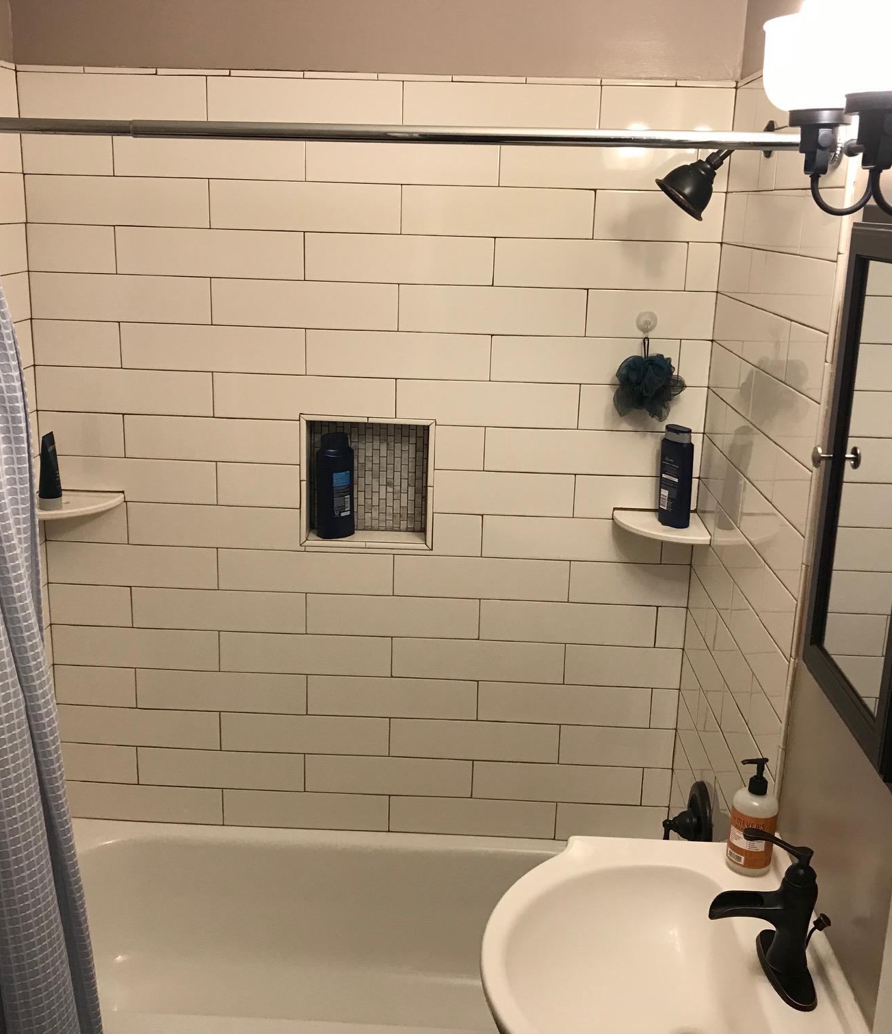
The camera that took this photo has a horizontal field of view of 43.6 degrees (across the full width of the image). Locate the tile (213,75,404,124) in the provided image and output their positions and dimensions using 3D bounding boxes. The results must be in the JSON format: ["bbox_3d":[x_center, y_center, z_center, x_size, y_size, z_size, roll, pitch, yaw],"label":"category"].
[{"bbox_3d":[-0.294,-0.859,2.329,0.406,0.100,0.010,2,15,1],"label":"tile"}]

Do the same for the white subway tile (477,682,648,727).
[{"bbox_3d":[0.278,0.446,2.656,0.406,0.100,0.010,2,15,1],"label":"white subway tile"}]

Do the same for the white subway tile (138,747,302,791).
[{"bbox_3d":[-0.550,0.613,2.727,0.407,0.101,0.010,2,15,1],"label":"white subway tile"}]

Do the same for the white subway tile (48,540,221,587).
[{"bbox_3d":[-0.728,0.110,2.600,0.402,0.101,0.010,2,15,1],"label":"white subway tile"}]

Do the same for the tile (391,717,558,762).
[{"bbox_3d":[0.071,0.537,2.683,0.406,0.100,0.009,2,15,1],"label":"tile"}]

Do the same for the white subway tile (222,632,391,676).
[{"bbox_3d":[-0.332,0.325,2.650,0.409,0.101,0.009,2,15,1],"label":"white subway tile"}]

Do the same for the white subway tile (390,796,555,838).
[{"bbox_3d":[0.065,0.734,2.732,0.406,0.100,0.009,2,15,1],"label":"white subway tile"}]

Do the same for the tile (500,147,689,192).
[{"bbox_3d":[0.315,-0.738,2.342,0.406,0.100,0.009,2,15,1],"label":"tile"}]

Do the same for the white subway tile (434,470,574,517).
[{"bbox_3d":[0.134,-0.053,2.523,0.319,0.100,0.009,2,15,1],"label":"white subway tile"}]

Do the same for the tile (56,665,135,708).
[{"bbox_3d":[-0.836,0.405,2.676,0.195,0.101,0.010,2,15,1],"label":"tile"}]

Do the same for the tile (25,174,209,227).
[{"bbox_3d":[-0.702,-0.675,2.386,0.400,0.100,0.009,2,15,1],"label":"tile"}]

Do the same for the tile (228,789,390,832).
[{"bbox_3d":[-0.343,0.720,2.745,0.406,0.098,0.010,2,15,1],"label":"tile"}]

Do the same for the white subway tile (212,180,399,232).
[{"bbox_3d":[-0.300,-0.662,2.380,0.406,0.100,0.009,2,15,1],"label":"white subway tile"}]

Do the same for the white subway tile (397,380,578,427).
[{"bbox_3d":[0.092,-0.250,2.477,0.407,0.101,0.010,2,15,1],"label":"white subway tile"}]

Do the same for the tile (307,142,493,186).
[{"bbox_3d":[-0.090,-0.752,2.345,0.406,0.100,0.010,2,15,1],"label":"tile"}]

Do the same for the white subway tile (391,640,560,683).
[{"bbox_3d":[0.077,0.339,2.628,0.406,0.100,0.009,2,15,1],"label":"white subway tile"}]

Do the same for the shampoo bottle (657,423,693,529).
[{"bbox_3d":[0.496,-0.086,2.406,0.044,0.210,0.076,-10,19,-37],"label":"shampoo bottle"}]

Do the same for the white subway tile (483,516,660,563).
[{"bbox_3d":[0.290,0.051,2.552,0.406,0.100,0.010,2,15,1],"label":"white subway tile"}]

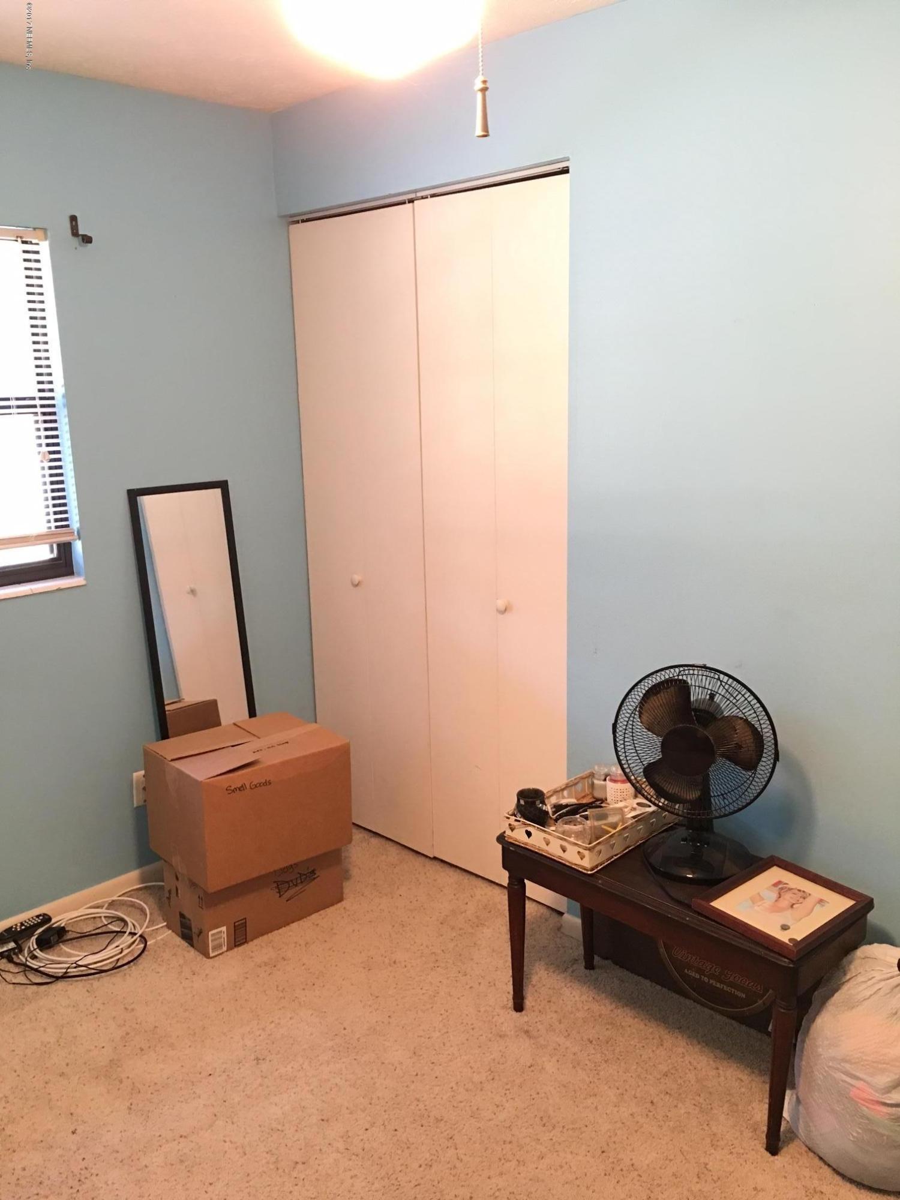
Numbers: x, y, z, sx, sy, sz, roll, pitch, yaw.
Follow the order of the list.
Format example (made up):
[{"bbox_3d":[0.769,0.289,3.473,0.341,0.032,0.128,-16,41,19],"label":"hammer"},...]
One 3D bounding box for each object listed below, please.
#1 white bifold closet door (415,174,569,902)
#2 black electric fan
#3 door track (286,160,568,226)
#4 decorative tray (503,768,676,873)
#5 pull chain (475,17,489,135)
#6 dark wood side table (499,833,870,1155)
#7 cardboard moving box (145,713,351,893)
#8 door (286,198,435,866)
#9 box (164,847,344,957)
[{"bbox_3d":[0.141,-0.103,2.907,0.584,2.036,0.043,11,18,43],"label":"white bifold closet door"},{"bbox_3d":[0.569,0.369,2.278,0.358,0.491,0.249,5,15,26],"label":"black electric fan"},{"bbox_3d":[-0.093,-1.153,2.875,1.178,0.024,0.033,11,18,43],"label":"door track"},{"bbox_3d":[0.350,0.540,2.500,0.261,0.067,0.355,11,18,43],"label":"decorative tray"},{"bbox_3d":[0.035,-0.579,1.119,0.016,0.120,0.016,-1,13,0],"label":"pull chain"},{"bbox_3d":[0.510,0.843,2.357,0.760,0.465,0.320,11,18,43],"label":"dark wood side table"},{"bbox_3d":[-0.589,0.571,2.962,0.469,0.324,0.367,-12,17,-38],"label":"cardboard moving box"},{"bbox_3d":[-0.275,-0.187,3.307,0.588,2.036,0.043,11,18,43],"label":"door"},{"bbox_3d":[-0.582,0.838,3.023,0.459,0.224,0.240,-12,17,-39],"label":"box"}]

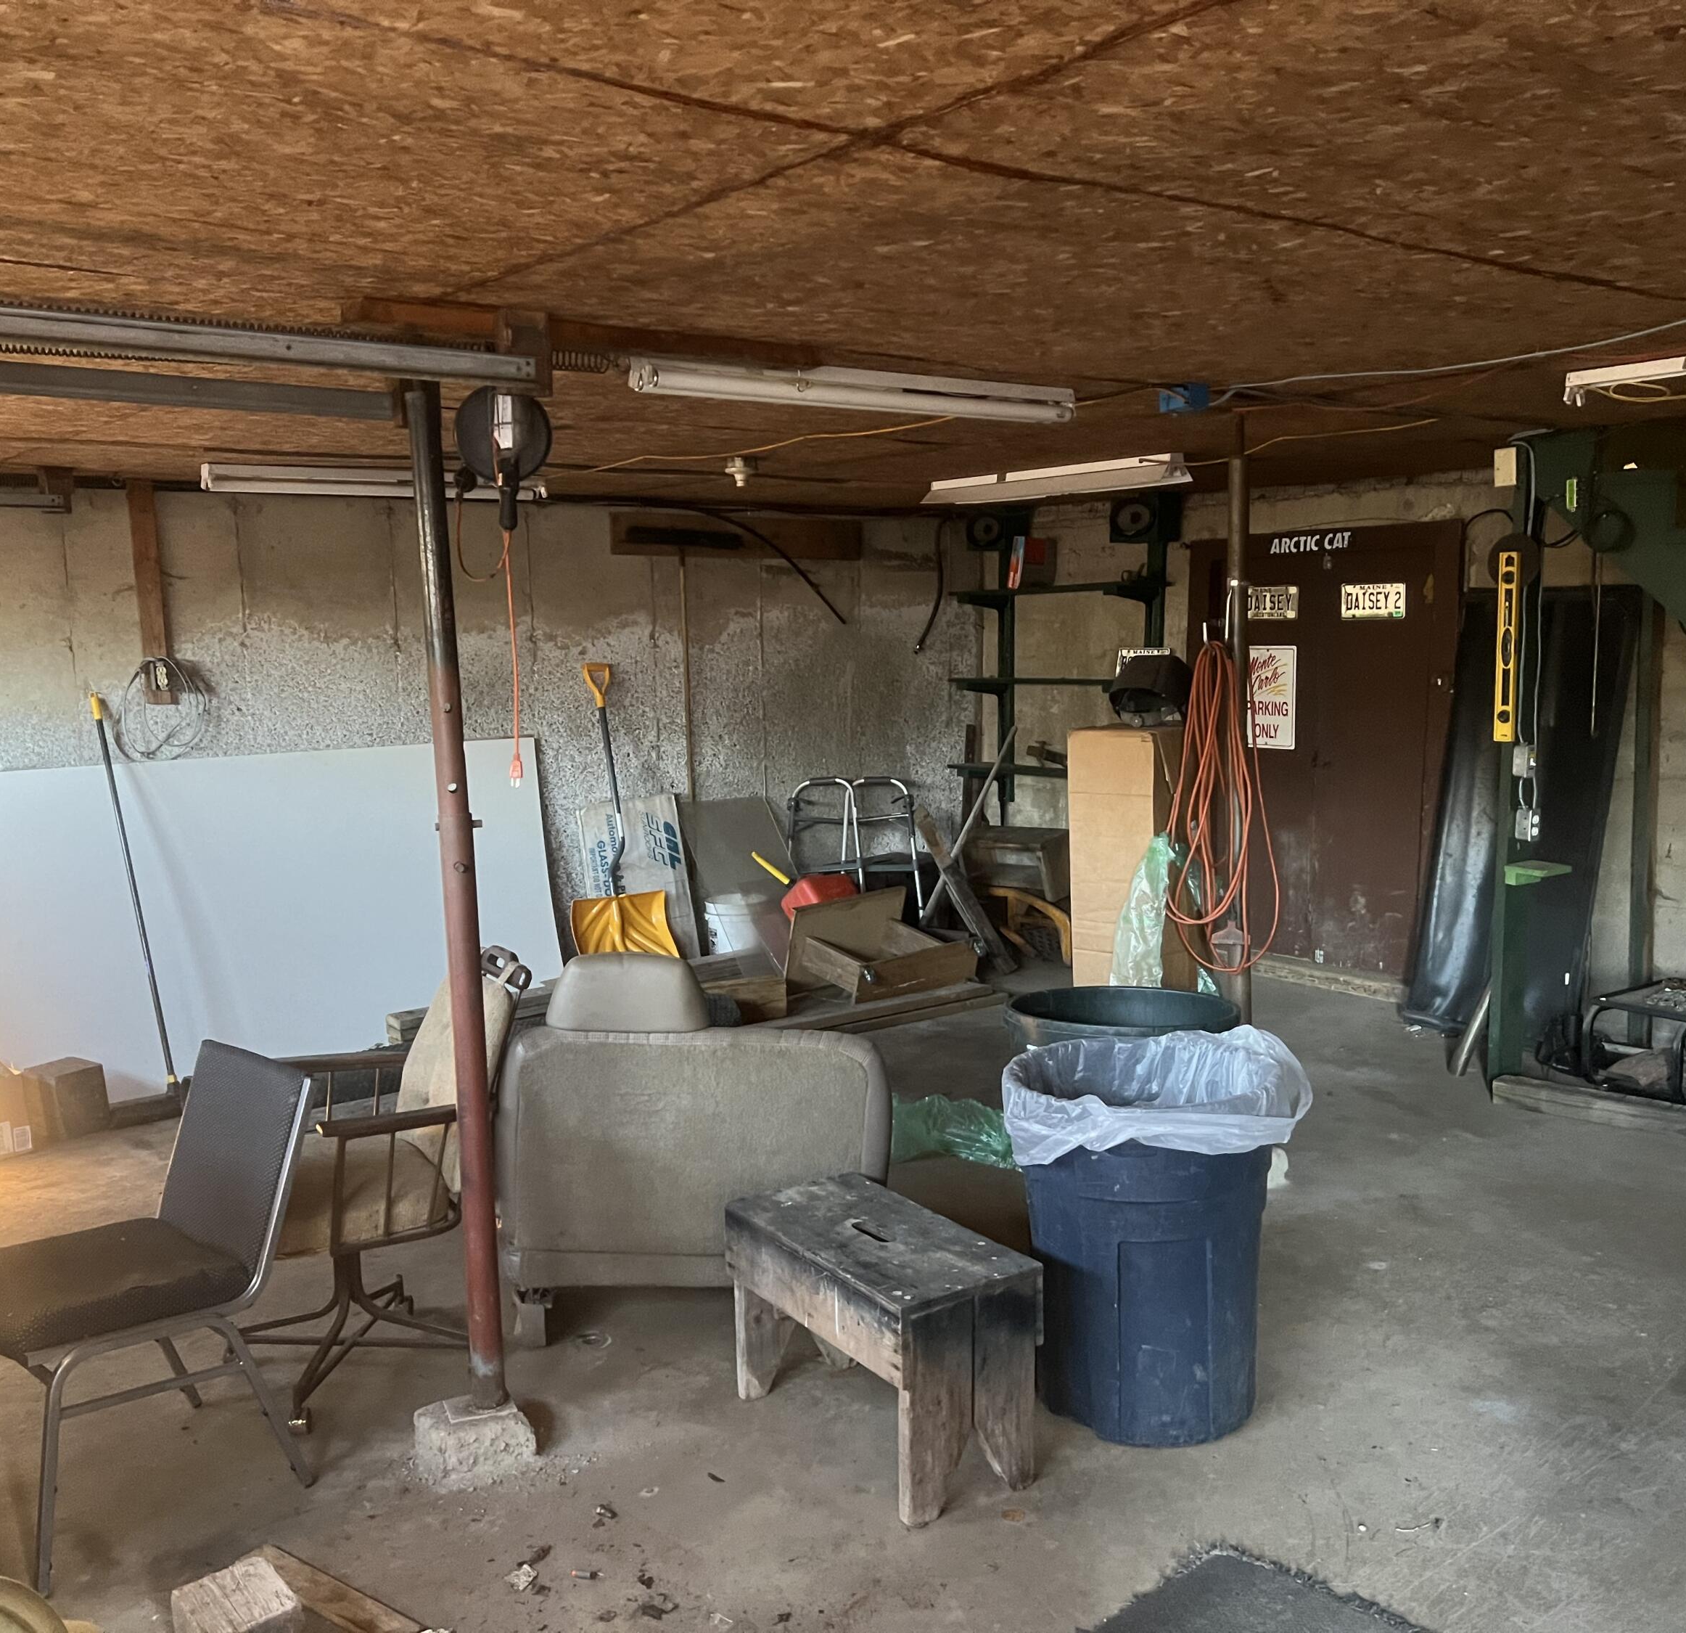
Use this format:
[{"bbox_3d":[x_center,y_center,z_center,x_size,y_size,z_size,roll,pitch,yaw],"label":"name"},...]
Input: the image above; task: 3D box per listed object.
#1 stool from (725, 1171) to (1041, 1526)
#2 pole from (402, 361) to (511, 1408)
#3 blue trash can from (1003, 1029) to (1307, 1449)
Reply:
[{"bbox_3d":[0.070,1.036,3.264,0.315,0.412,0.620,-6,9,-33],"label":"stool"},{"bbox_3d":[-0.740,0.167,3.127,0.075,2.010,0.075,-7,9,-38],"label":"pole"},{"bbox_3d":[0.636,0.853,3.384,0.585,0.715,0.585,0,8,11],"label":"blue trash can"}]

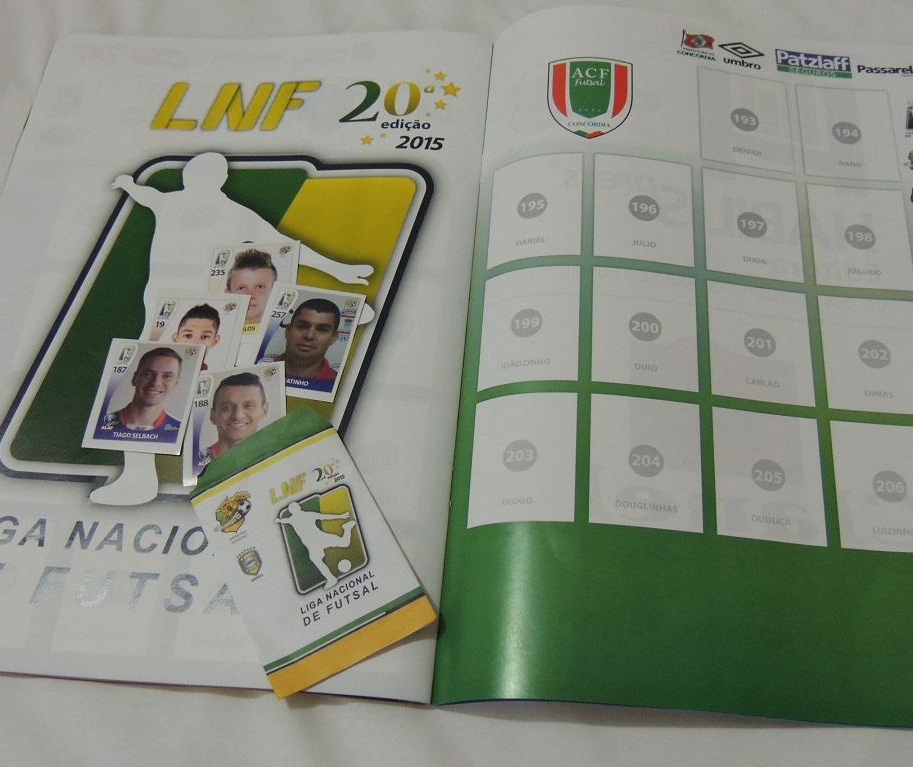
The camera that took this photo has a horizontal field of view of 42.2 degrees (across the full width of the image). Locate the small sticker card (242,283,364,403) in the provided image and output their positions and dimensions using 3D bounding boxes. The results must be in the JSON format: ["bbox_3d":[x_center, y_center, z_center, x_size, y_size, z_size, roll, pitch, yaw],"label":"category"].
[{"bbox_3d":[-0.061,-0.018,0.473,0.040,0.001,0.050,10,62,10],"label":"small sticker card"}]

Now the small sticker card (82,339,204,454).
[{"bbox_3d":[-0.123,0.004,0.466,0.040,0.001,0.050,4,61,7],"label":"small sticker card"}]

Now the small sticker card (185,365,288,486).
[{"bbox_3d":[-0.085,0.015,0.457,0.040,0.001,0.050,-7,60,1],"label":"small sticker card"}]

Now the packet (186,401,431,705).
[{"bbox_3d":[-0.057,0.056,0.429,0.060,0.003,0.100,-26,62,-10],"label":"packet"}]

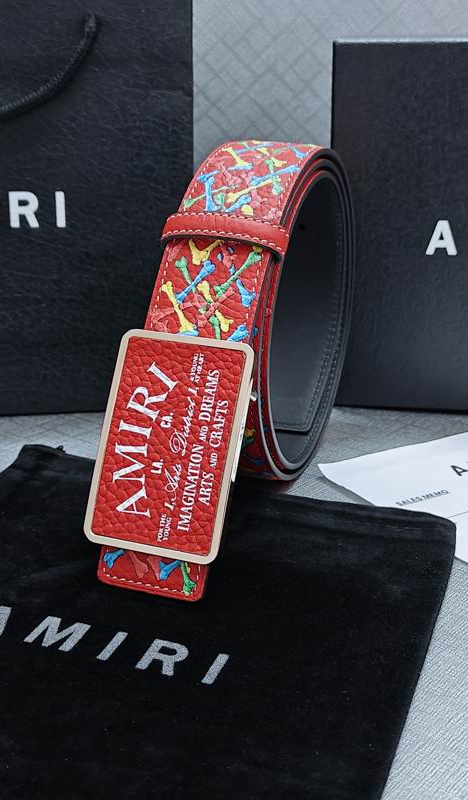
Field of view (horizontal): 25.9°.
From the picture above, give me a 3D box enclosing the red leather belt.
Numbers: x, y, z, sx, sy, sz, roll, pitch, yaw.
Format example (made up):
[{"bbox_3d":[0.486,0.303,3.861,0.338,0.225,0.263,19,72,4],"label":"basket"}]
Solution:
[{"bbox_3d":[0.005,-0.028,0.415,0.049,0.141,0.201,8,22,18],"label":"red leather belt"}]

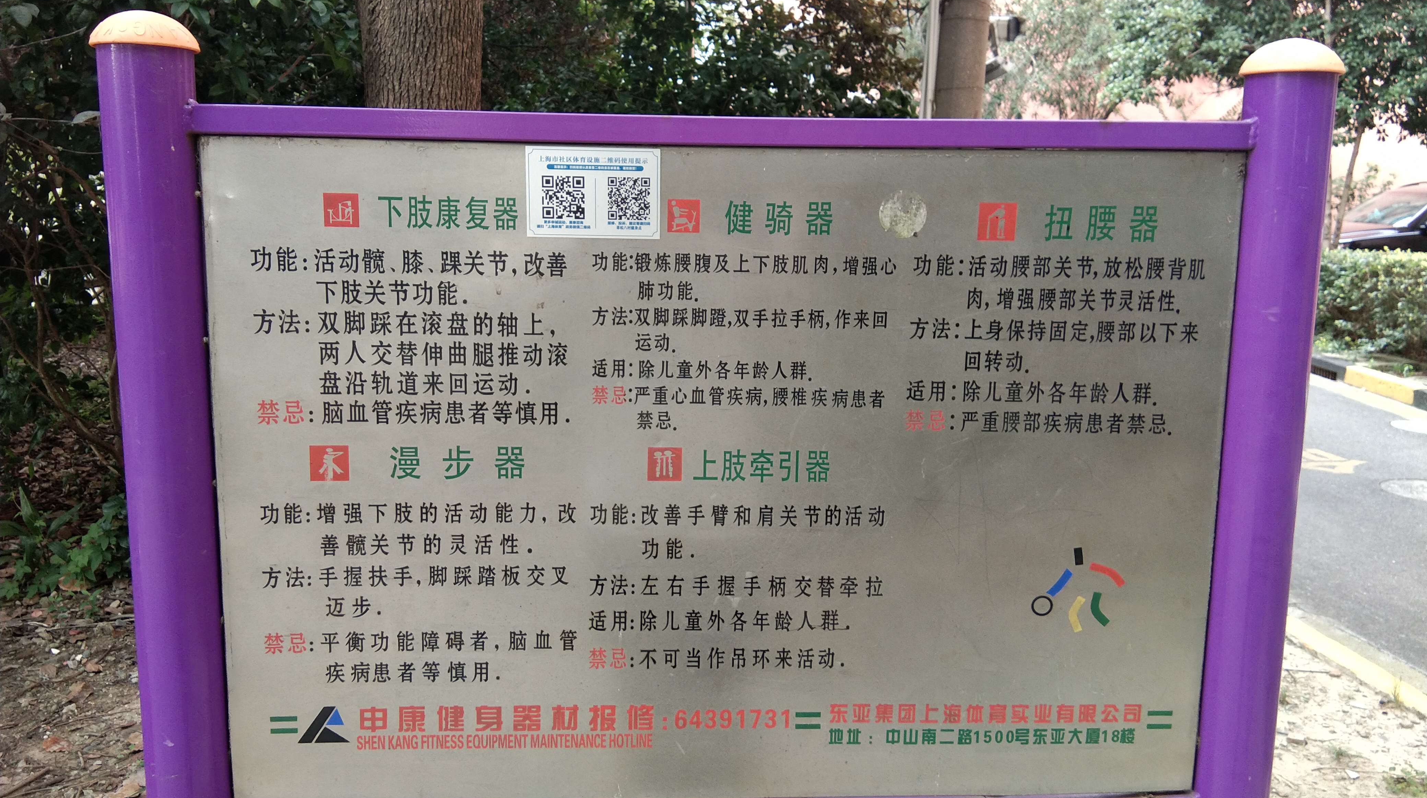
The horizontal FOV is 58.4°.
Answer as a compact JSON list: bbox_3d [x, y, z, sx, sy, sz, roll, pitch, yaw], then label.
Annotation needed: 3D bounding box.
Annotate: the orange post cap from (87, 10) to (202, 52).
[{"bbox_3d":[-0.660,-0.428,1.485,0.120,0.042,0.120,0,10,-4],"label":"orange post cap"}]

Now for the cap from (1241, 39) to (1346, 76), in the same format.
[{"bbox_3d":[0.716,-0.425,1.579,0.120,0.042,0.120,1,10,0],"label":"cap"}]

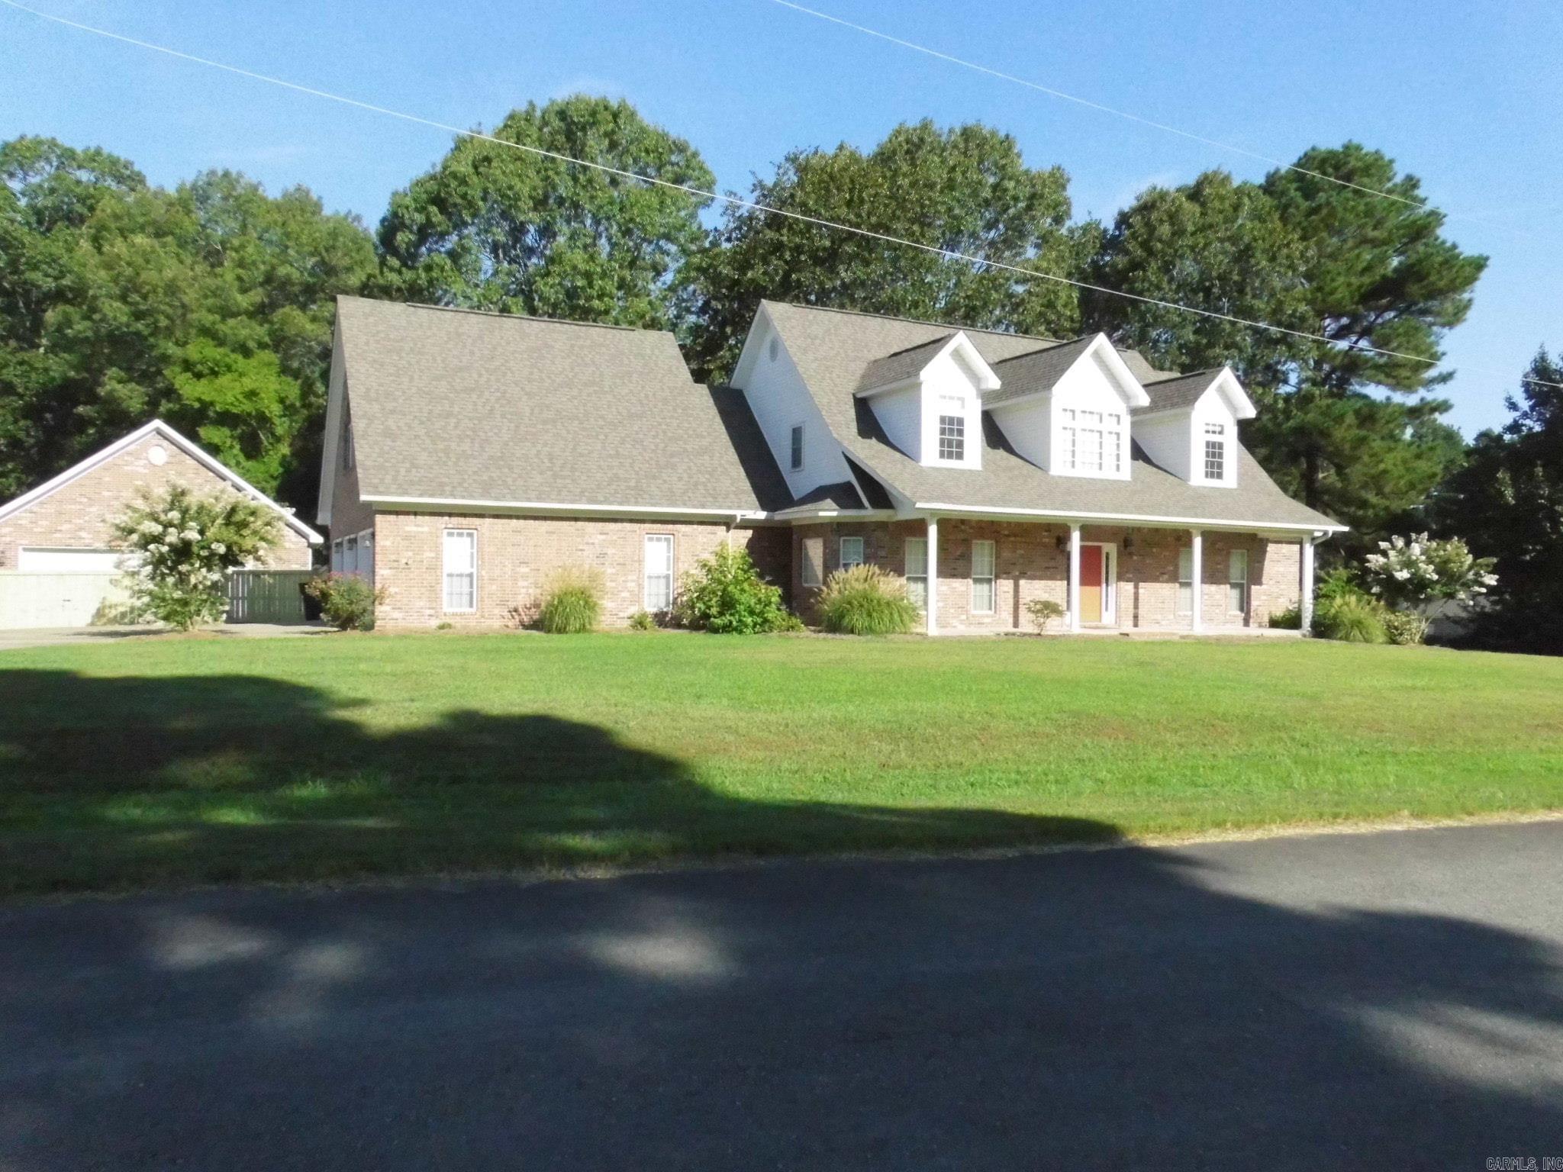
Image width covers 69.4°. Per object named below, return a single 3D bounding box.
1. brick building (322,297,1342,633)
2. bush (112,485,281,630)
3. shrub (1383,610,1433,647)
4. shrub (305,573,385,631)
[{"bbox_3d":[0.813,-3.446,32.331,24.900,9.150,16.000,1,0,-26],"label":"brick building"},{"bbox_3d":[-12.967,-0.636,24.994,3.500,3.245,3.300,0,0,0],"label":"bush"},{"bbox_3d":[15.560,1.049,28.098,1.150,0.912,1.050,0,0,0],"label":"shrub"},{"bbox_3d":[-9.441,0.343,24.398,1.570,1.240,1.400,0,0,0],"label":"shrub"}]

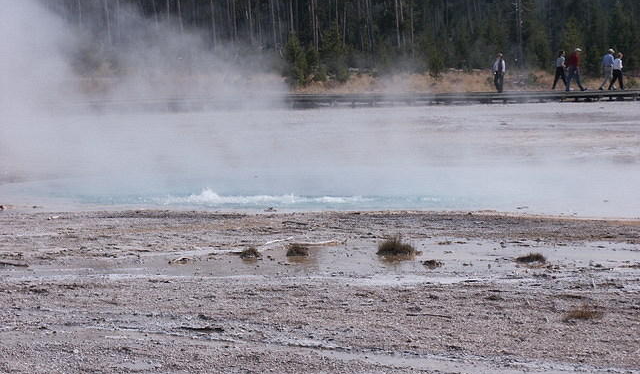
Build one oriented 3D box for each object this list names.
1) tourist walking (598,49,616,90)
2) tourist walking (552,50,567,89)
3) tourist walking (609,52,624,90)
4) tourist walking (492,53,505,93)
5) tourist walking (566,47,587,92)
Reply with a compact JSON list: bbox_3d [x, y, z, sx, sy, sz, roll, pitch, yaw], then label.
[{"bbox_3d":[12.049,-4.908,89.000,0.720,1.754,0.540,-1,4,-14],"label":"tourist walking"},{"bbox_3d":[9.948,-4.805,88.000,0.640,1.622,0.480,-1,4,-10],"label":"tourist walking"},{"bbox_3d":[12.415,-4.830,89.000,0.640,1.582,0.480,-1,4,-14],"label":"tourist walking"},{"bbox_3d":[7.425,-4.716,88.000,0.520,1.660,0.360,1,4,10],"label":"tourist walking"},{"bbox_3d":[10.637,-4.842,88.000,0.840,1.780,0.560,-1,4,-8],"label":"tourist walking"}]

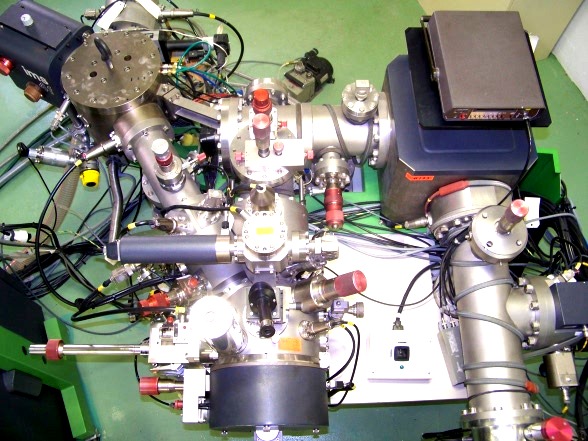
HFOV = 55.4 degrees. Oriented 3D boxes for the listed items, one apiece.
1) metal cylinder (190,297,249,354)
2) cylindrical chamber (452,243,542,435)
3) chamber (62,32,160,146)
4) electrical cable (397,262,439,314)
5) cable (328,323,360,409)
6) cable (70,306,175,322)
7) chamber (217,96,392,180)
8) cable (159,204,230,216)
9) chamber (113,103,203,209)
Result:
[{"bbox_3d":[-0.183,0.262,1.392,0.108,0.140,0.108,-4,64,9],"label":"metal cylinder"},{"bbox_3d":[0.531,0.294,1.523,0.190,0.190,0.512,2,64,1],"label":"cylindrical chamber"},{"bbox_3d":[-0.569,-0.421,1.864,0.305,0.250,0.305,0,64,0],"label":"chamber"},{"bbox_3d":[0.384,0.207,1.767,0.060,0.100,0.172,39,70,17],"label":"electrical cable"},{"bbox_3d":[0.133,0.386,1.481,0.085,0.080,0.215,0,64,0],"label":"cable"},{"bbox_3d":[-0.476,0.261,1.563,0.293,0.040,0.035,-3,64,-1],"label":"cable"},{"bbox_3d":[0.037,-0.284,1.809,0.555,0.235,0.235,-1,64,0],"label":"chamber"},{"bbox_3d":[-0.285,-0.030,1.609,0.209,0.035,0.030,2,64,1],"label":"cable"},{"bbox_3d":[-0.423,-0.202,1.750,0.155,0.155,0.370,-26,67,-12],"label":"chamber"}]

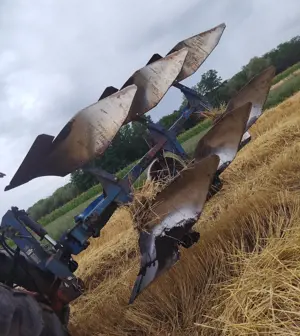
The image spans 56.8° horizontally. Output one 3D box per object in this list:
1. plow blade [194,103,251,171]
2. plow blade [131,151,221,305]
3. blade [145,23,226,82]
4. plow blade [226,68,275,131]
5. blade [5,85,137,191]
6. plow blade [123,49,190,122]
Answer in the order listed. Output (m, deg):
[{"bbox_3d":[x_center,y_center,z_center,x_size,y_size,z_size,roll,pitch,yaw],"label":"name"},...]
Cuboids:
[{"bbox_3d":[0.661,-0.081,2.916,1.378,0.408,0.298,-60,-2,4],"label":"plow blade"},{"bbox_3d":[0.135,0.516,2.366,1.438,0.408,0.298,-60,-2,4],"label":"plow blade"},{"bbox_3d":[0.372,-1.333,3.486,1.378,0.403,0.298,-37,0,5],"label":"blade"},{"bbox_3d":[1.162,-0.635,3.470,1.378,0.408,0.298,-60,-2,4],"label":"plow blade"},{"bbox_3d":[-0.670,-0.194,2.382,1.438,0.403,0.298,-37,0,5],"label":"blade"},{"bbox_3d":[-0.129,-0.778,2.932,1.378,0.403,0.298,-37,0,5],"label":"plow blade"}]

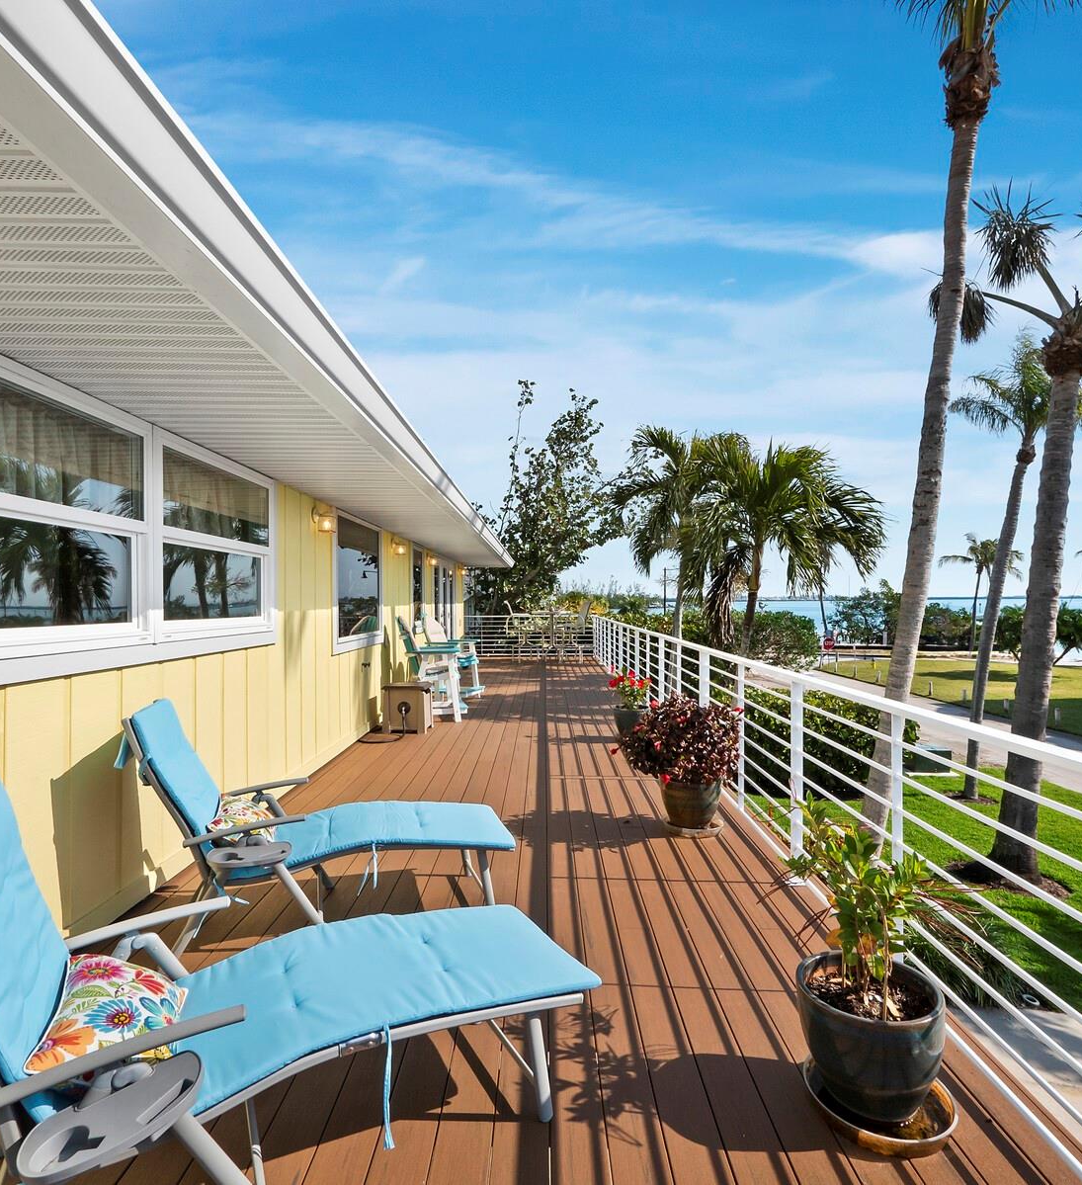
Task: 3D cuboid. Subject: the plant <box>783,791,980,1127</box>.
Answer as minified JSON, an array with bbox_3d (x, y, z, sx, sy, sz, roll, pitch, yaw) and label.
[{"bbox_3d":[0.925,0.976,1.770,0.480,0.830,0.450,0,-1,0],"label":"plant"}]

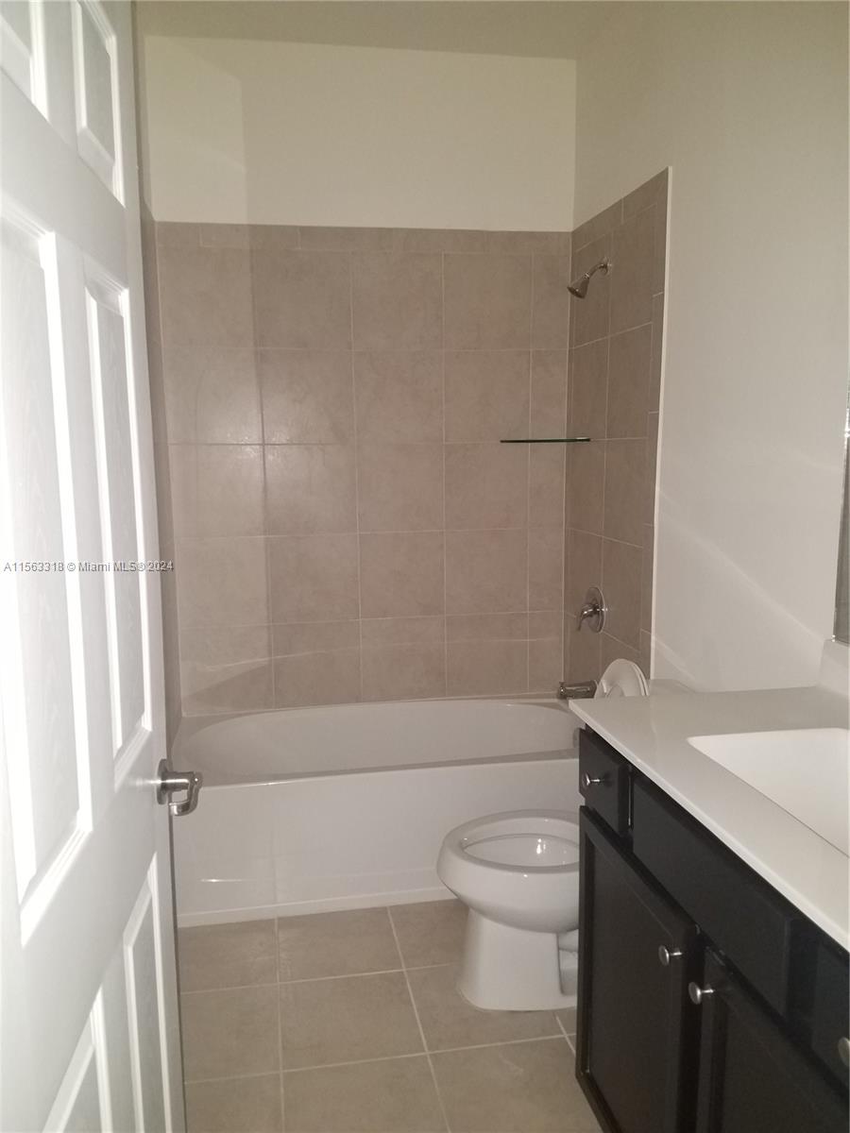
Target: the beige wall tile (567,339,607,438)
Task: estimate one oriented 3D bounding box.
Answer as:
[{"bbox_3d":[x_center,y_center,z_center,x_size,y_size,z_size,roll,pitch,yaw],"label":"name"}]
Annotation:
[{"bbox_3d":[0.589,-0.625,3.063,0.012,0.334,0.342,-2,9,-12],"label":"beige wall tile"}]

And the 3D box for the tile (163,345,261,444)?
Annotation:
[{"bbox_3d":[-0.745,-0.602,3.014,0.330,0.335,0.012,-2,8,-10],"label":"tile"}]

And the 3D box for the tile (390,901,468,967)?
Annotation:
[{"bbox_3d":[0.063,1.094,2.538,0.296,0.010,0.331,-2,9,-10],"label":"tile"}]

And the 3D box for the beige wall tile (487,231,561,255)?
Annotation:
[{"bbox_3d":[0.376,-1.197,3.154,0.291,0.082,0.012,-2,8,-8],"label":"beige wall tile"}]

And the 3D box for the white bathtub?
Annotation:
[{"bbox_3d":[-0.107,0.791,2.977,1.500,0.438,0.705,-2,8,-10],"label":"white bathtub"}]

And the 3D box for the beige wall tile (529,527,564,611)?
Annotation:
[{"bbox_3d":[0.477,0.013,3.328,0.143,0.327,0.012,-2,8,-10],"label":"beige wall tile"}]

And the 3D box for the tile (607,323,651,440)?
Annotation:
[{"bbox_3d":[0.656,-0.579,2.745,0.012,0.334,0.307,-2,9,-12],"label":"tile"}]

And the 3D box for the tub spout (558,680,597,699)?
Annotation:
[{"bbox_3d":[0.543,0.443,3.032,0.145,0.070,0.060,-2,8,-10],"label":"tub spout"}]

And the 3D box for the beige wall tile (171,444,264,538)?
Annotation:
[{"bbox_3d":[-0.742,-0.271,3.063,0.330,0.330,0.012,-2,8,-10],"label":"beige wall tile"}]

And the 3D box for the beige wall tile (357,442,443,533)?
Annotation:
[{"bbox_3d":[-0.090,-0.299,3.200,0.330,0.333,0.010,-2,9,-10],"label":"beige wall tile"}]

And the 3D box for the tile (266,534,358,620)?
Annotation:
[{"bbox_3d":[-0.415,0.046,3.213,0.330,0.334,0.012,-2,8,-8],"label":"tile"}]

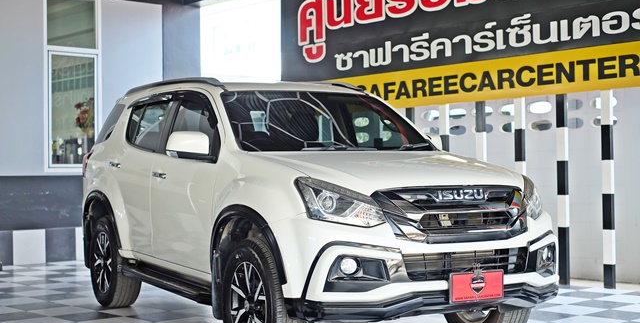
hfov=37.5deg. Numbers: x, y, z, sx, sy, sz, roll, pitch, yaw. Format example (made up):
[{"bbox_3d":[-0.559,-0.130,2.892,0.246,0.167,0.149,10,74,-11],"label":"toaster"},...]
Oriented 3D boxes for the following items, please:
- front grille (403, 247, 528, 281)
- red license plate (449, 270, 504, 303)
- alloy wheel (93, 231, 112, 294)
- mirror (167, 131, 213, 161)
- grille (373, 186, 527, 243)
[{"bbox_3d":[0.788,0.527,4.898,0.830,0.150,0.120,0,-1,-29],"label":"front grille"},{"bbox_3d":[0.808,0.646,4.844,0.345,0.152,0.020,0,-1,-29],"label":"red license plate"},{"bbox_3d":[-1.691,0.831,7.724,0.180,0.488,0.488,0,-1,-29],"label":"alloy wheel"},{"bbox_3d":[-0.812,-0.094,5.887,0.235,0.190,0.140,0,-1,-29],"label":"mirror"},{"bbox_3d":[0.739,0.275,4.983,0.990,0.280,0.210,0,-1,-29],"label":"grille"}]

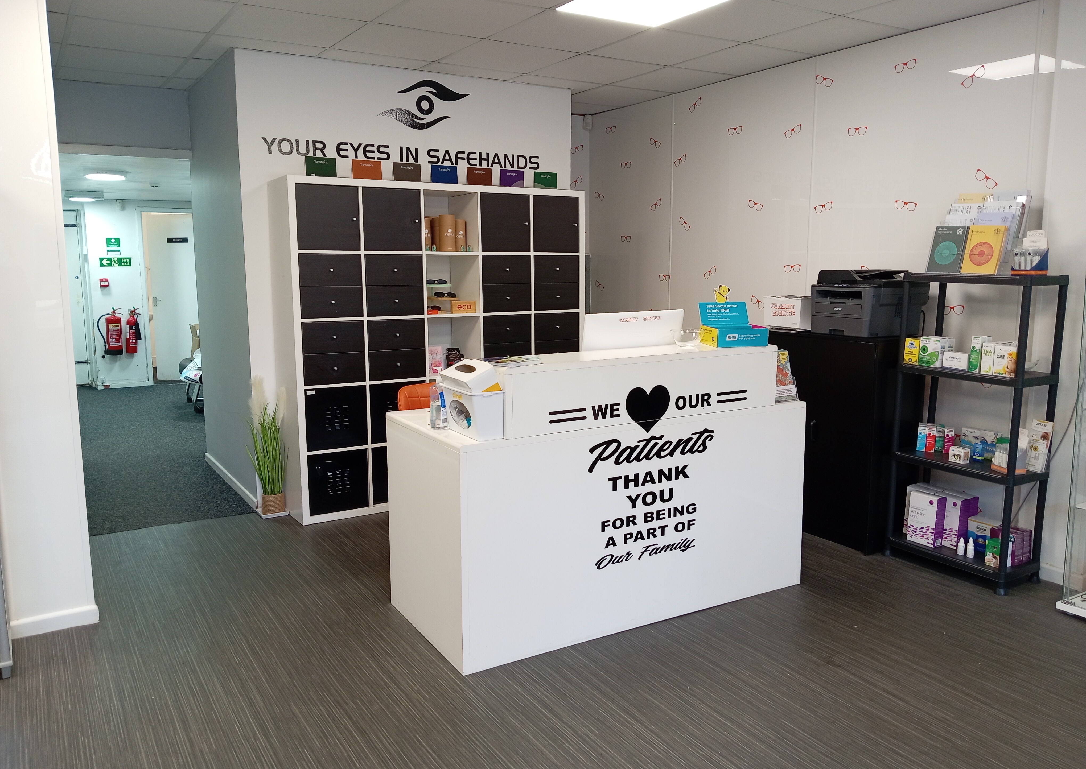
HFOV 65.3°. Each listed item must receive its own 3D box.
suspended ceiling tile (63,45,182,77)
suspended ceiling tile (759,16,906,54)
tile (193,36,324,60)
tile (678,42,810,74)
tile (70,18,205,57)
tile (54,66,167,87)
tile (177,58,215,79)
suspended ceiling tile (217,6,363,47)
[{"bbox_3d":[-2.356,-1.814,4.748,0.594,0.018,0.594,-6,10,-31],"label":"suspended ceiling tile"},{"bbox_3d":[1.427,-1.762,4.281,0.523,0.020,0.595,-5,10,-31],"label":"suspended ceiling tile"},{"bbox_3d":[-1.529,-1.791,4.558,0.592,0.020,0.592,-5,10,-32],"label":"tile"},{"bbox_3d":[1.109,-1.836,4.787,0.514,0.020,0.592,-5,10,-32],"label":"tile"},{"bbox_3d":[-2.041,-1.742,4.245,0.595,0.020,0.595,-5,10,-31],"label":"tile"},{"bbox_3d":[-2.614,-1.875,5.159,0.594,0.018,0.372,-6,10,-31],"label":"tile"},{"bbox_3d":[-2.041,-1.846,4.942,0.135,0.020,0.592,-5,10,-32],"label":"tile"},{"bbox_3d":[-1.212,-1.717,4.054,0.592,0.020,0.592,-5,10,-32],"label":"suspended ceiling tile"}]

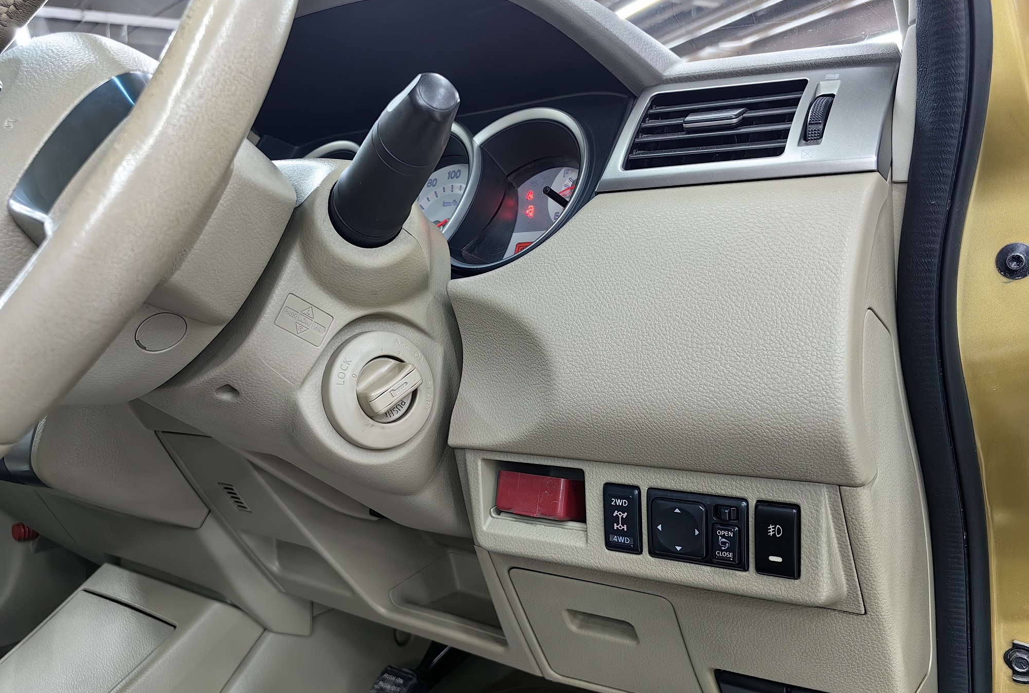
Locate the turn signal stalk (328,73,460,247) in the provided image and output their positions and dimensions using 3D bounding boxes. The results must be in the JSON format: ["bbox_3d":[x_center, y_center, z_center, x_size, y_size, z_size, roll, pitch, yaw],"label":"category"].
[{"bbox_3d":[-0.056,-0.091,0.393,0.038,0.038,0.081,-9,-34,-49],"label":"turn signal stalk"}]

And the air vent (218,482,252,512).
[{"bbox_3d":[-0.225,0.121,0.651,0.017,0.033,0.006,1,40,28],"label":"air vent"}]

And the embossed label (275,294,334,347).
[{"bbox_3d":[-0.109,-0.013,0.416,0.003,0.019,0.030,15,-13,40],"label":"embossed label"}]

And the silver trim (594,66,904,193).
[{"bbox_3d":[0.151,-0.132,0.513,0.166,0.100,0.030,1,-33,28],"label":"silver trim"}]

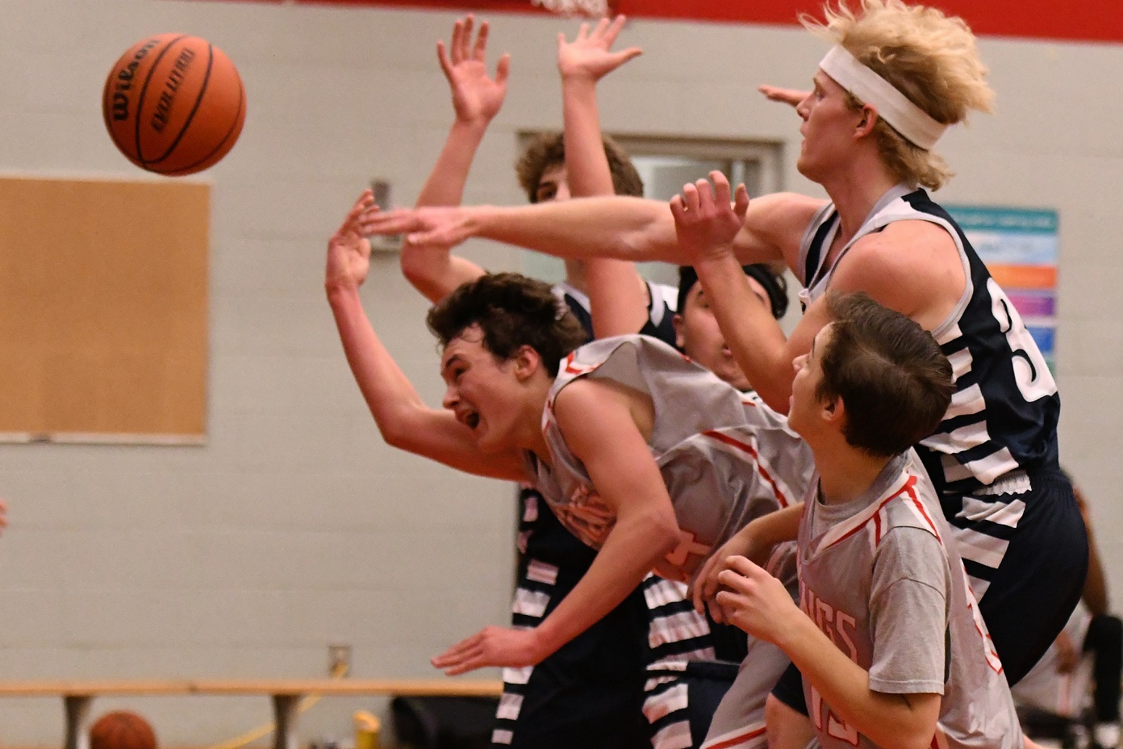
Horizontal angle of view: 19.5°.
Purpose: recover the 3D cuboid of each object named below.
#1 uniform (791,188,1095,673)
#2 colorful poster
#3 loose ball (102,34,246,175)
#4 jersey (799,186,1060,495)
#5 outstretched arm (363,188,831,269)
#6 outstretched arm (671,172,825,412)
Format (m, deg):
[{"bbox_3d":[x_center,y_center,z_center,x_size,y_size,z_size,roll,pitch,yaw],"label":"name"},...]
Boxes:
[{"bbox_3d":[0.603,0.118,5.250,0.480,0.850,0.460,-3,0,-7],"label":"uniform"},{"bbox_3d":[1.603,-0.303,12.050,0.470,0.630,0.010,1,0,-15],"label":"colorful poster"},{"bbox_3d":[-0.649,-0.453,5.500,0.240,0.240,0.240,1,0,0],"label":"loose ball"},{"bbox_3d":[0.583,-0.045,5.250,0.340,0.560,0.430,-19,0,-9],"label":"jersey"},{"bbox_3d":[0.050,-0.239,5.380,0.770,0.130,0.130,1,0,0],"label":"outstretched arm"},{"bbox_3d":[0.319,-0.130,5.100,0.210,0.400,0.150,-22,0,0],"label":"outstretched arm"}]

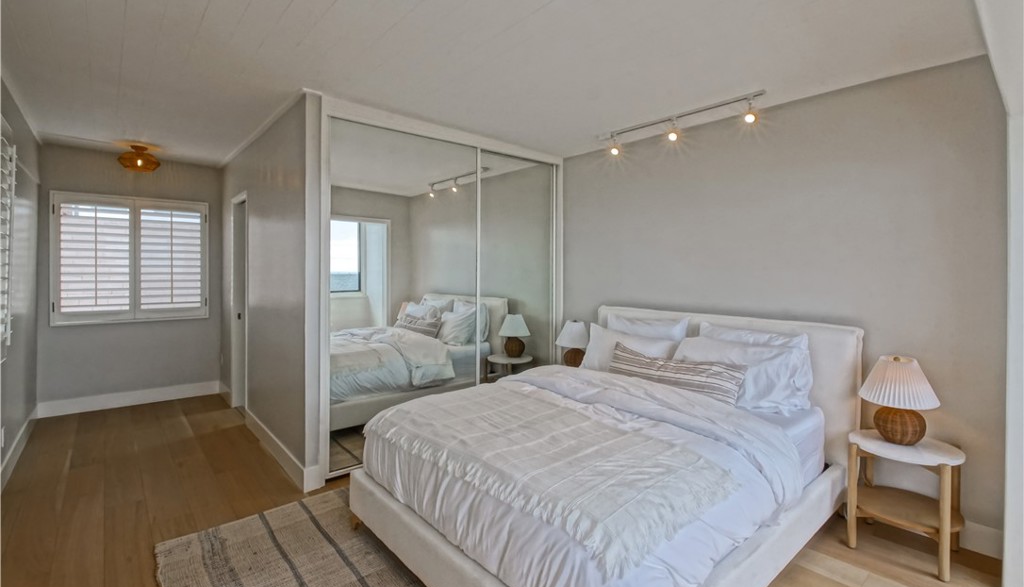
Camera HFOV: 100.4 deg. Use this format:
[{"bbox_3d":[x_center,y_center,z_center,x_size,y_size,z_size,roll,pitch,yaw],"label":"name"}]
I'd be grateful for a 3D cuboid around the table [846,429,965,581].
[{"bbox_3d":[1.925,0.984,2.092,0.450,0.545,0.450,-1,2,-43],"label":"table"}]

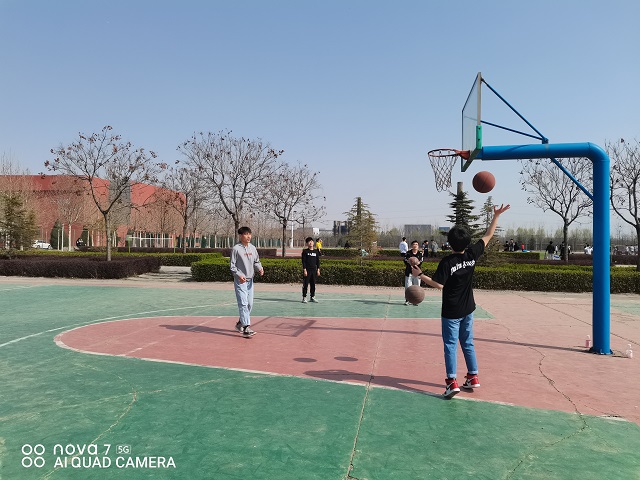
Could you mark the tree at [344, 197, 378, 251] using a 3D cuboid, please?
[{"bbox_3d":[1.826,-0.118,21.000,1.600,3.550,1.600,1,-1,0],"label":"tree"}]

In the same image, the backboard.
[{"bbox_3d":[2.334,-1.722,7.402,0.060,1.050,1.800,1,-1,9],"label":"backboard"}]

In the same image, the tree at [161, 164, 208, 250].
[{"bbox_3d":[-9.047,-1.648,32.532,3.300,6.700,3.200,1,-1,10],"label":"tree"}]

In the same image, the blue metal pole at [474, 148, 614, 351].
[{"bbox_3d":[3.366,0.096,7.251,1.920,3.080,0.280,1,-1,9],"label":"blue metal pole"}]

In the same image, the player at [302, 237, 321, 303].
[{"bbox_3d":[-0.227,0.794,12.850,0.490,1.740,0.320,1,-1,-10],"label":"player"}]

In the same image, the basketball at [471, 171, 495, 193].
[{"bbox_3d":[1.799,-0.634,5.270,0.244,0.244,0.244,1,-1,0],"label":"basketball"}]

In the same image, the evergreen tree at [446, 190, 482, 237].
[{"bbox_3d":[6.298,-0.242,21.019,1.900,4.100,1.900,1,-1,10],"label":"evergreen tree"}]

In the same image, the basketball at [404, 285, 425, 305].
[{"bbox_3d":[1.181,0.683,5.970,0.243,0.243,0.243,1,-1,10],"label":"basketball"}]

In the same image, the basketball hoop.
[{"bbox_3d":[2.009,-1.091,7.447,0.600,0.600,0.470,1,-1,9],"label":"basketball hoop"}]

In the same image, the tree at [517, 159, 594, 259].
[{"bbox_3d":[13.416,-1.440,26.532,4.800,6.800,4.600,1,-1,10],"label":"tree"}]

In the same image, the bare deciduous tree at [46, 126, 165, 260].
[{"bbox_3d":[-9.859,-1.807,22.232,5.400,6.850,5.100,1,-1,10],"label":"bare deciduous tree"}]

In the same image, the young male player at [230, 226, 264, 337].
[{"bbox_3d":[-1.215,0.691,8.000,0.440,1.790,0.520,0,-1,41],"label":"young male player"}]

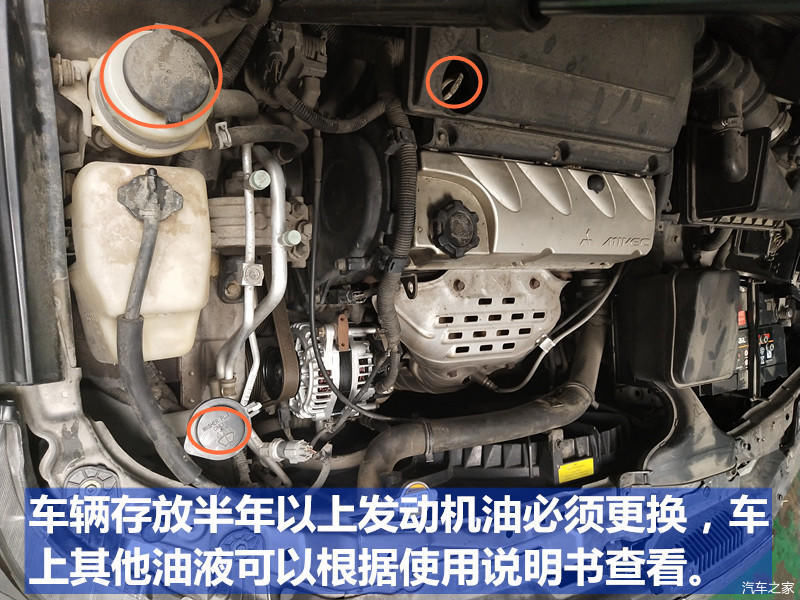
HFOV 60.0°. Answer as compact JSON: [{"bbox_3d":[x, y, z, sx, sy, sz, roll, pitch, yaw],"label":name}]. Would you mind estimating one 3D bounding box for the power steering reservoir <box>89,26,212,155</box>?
[{"bbox_3d":[-0.216,-0.176,0.603,0.098,0.108,0.098,-2,90,-35],"label":"power steering reservoir"}]

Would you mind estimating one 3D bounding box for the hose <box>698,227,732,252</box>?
[{"bbox_3d":[0.526,-0.102,1.169,0.079,0.058,0.055,-2,87,-36],"label":"hose"}]

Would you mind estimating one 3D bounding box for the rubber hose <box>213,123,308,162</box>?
[{"bbox_3d":[-0.140,-0.155,0.690,0.119,0.052,0.048,-2,87,-36],"label":"rubber hose"}]

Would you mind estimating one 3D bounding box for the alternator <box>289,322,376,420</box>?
[{"bbox_3d":[-0.086,0.097,0.899,0.136,0.126,0.131,-2,87,-36],"label":"alternator"}]

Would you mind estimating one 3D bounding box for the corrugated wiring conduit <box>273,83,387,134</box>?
[{"bbox_3d":[-0.072,-0.190,0.716,0.130,0.040,0.050,-3,89,-37],"label":"corrugated wiring conduit"}]

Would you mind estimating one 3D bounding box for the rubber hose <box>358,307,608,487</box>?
[{"bbox_3d":[0.147,0.125,0.949,0.389,0.131,0.212,-2,87,-36],"label":"rubber hose"}]

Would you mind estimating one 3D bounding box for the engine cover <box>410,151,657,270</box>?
[{"bbox_3d":[0.171,-0.095,0.803,0.367,0.082,0.123,-2,87,-36],"label":"engine cover"}]

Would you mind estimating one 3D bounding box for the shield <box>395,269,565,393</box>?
[{"bbox_3d":[0.088,0.046,0.905,0.257,0.158,0.152,-2,87,-36],"label":"shield"}]

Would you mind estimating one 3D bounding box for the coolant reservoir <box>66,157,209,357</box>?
[{"bbox_3d":[-0.260,-0.023,0.670,0.121,0.189,0.172,-2,87,-36],"label":"coolant reservoir"}]

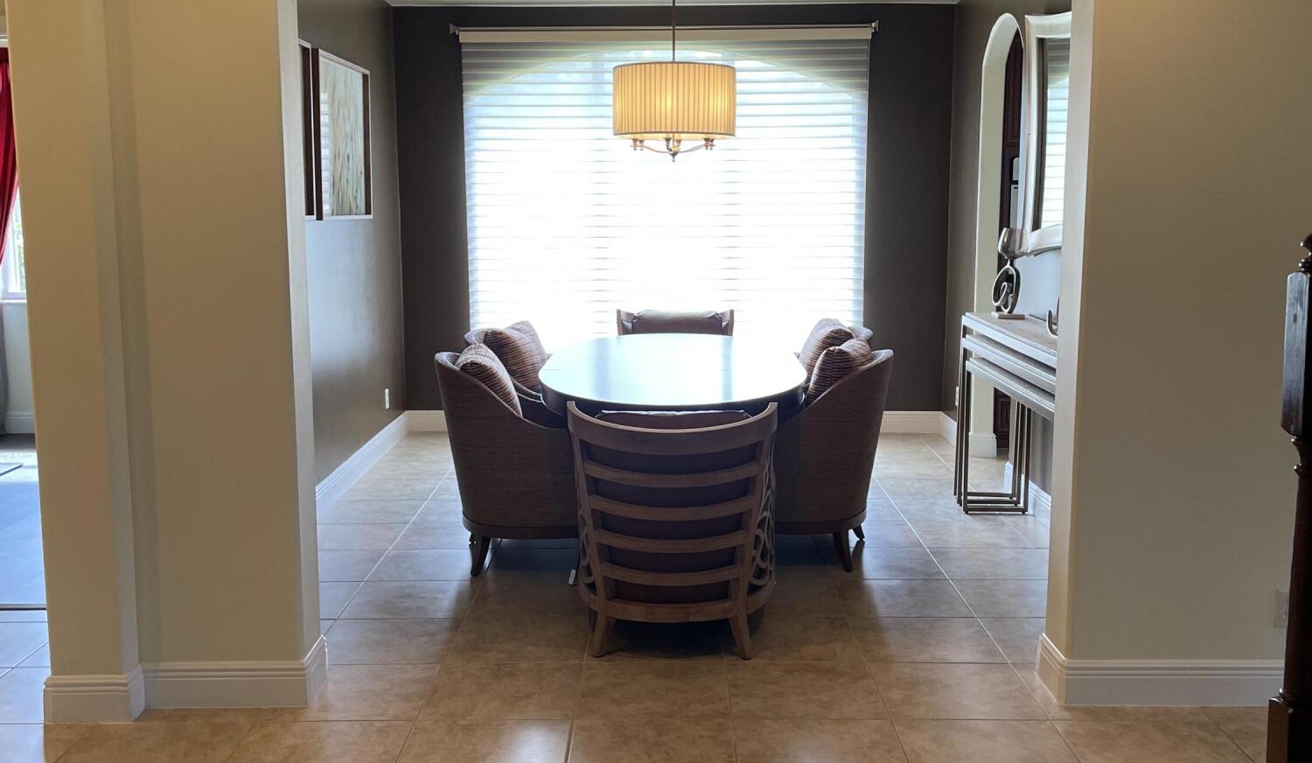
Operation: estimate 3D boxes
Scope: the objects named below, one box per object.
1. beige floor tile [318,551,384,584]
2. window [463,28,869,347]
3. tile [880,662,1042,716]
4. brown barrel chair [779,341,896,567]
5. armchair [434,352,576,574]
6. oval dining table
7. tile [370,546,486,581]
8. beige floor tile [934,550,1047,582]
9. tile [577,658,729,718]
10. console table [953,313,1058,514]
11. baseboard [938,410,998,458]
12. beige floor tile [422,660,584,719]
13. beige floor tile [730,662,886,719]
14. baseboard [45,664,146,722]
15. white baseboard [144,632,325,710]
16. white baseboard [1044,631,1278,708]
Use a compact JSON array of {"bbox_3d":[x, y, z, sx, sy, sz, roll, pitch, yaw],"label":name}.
[{"bbox_3d":[-1.378,0.763,5.395,0.455,0.012,0.451,0,8,0],"label":"beige floor tile"},{"bbox_3d":[0.065,-1.096,7.995,2.458,2.051,0.090,0,8,1],"label":"window"},{"bbox_3d":[0.916,0.961,4.060,0.457,0.012,0.457,0,8,0],"label":"tile"},{"bbox_3d":[0.670,0.308,5.579,0.693,0.859,0.656,1,8,10],"label":"brown barrel chair"},{"bbox_3d":[-0.591,0.318,5.552,0.693,0.859,0.656,-1,8,-7],"label":"armchair"},{"bbox_3d":[0.077,0.289,5.879,1.095,0.755,2.399,0,8,1],"label":"oval dining table"},{"bbox_3d":[-0.909,0.759,5.371,0.455,0.010,0.455,0,8,1],"label":"tile"},{"bbox_3d":[1.376,0.751,5.351,0.455,0.010,0.455,0,8,1],"label":"beige floor tile"},{"bbox_3d":[-0.006,0.950,4.010,0.455,0.010,0.455,0,8,1],"label":"tile"},{"bbox_3d":[1.599,0.254,5.554,0.273,0.899,1.850,0,8,1],"label":"console table"},{"bbox_3d":[1.849,0.308,7.803,0.170,0.139,0.714,0,8,0],"label":"baseboard"},{"bbox_3d":[-0.468,0.959,4.037,0.455,0.012,0.451,0,8,0],"label":"beige floor tile"},{"bbox_3d":[0.452,0.954,4.030,0.455,0.012,0.451,0,8,0],"label":"beige floor tile"},{"bbox_3d":[-1.638,0.908,3.836,0.255,0.136,0.120,0,8,1],"label":"baseboard"},{"bbox_3d":[-1.289,0.895,4.055,0.504,0.143,0.245,0,8,0],"label":"white baseboard"},{"bbox_3d":[1.554,0.863,3.977,0.721,0.144,0.273,0,8,1],"label":"white baseboard"}]

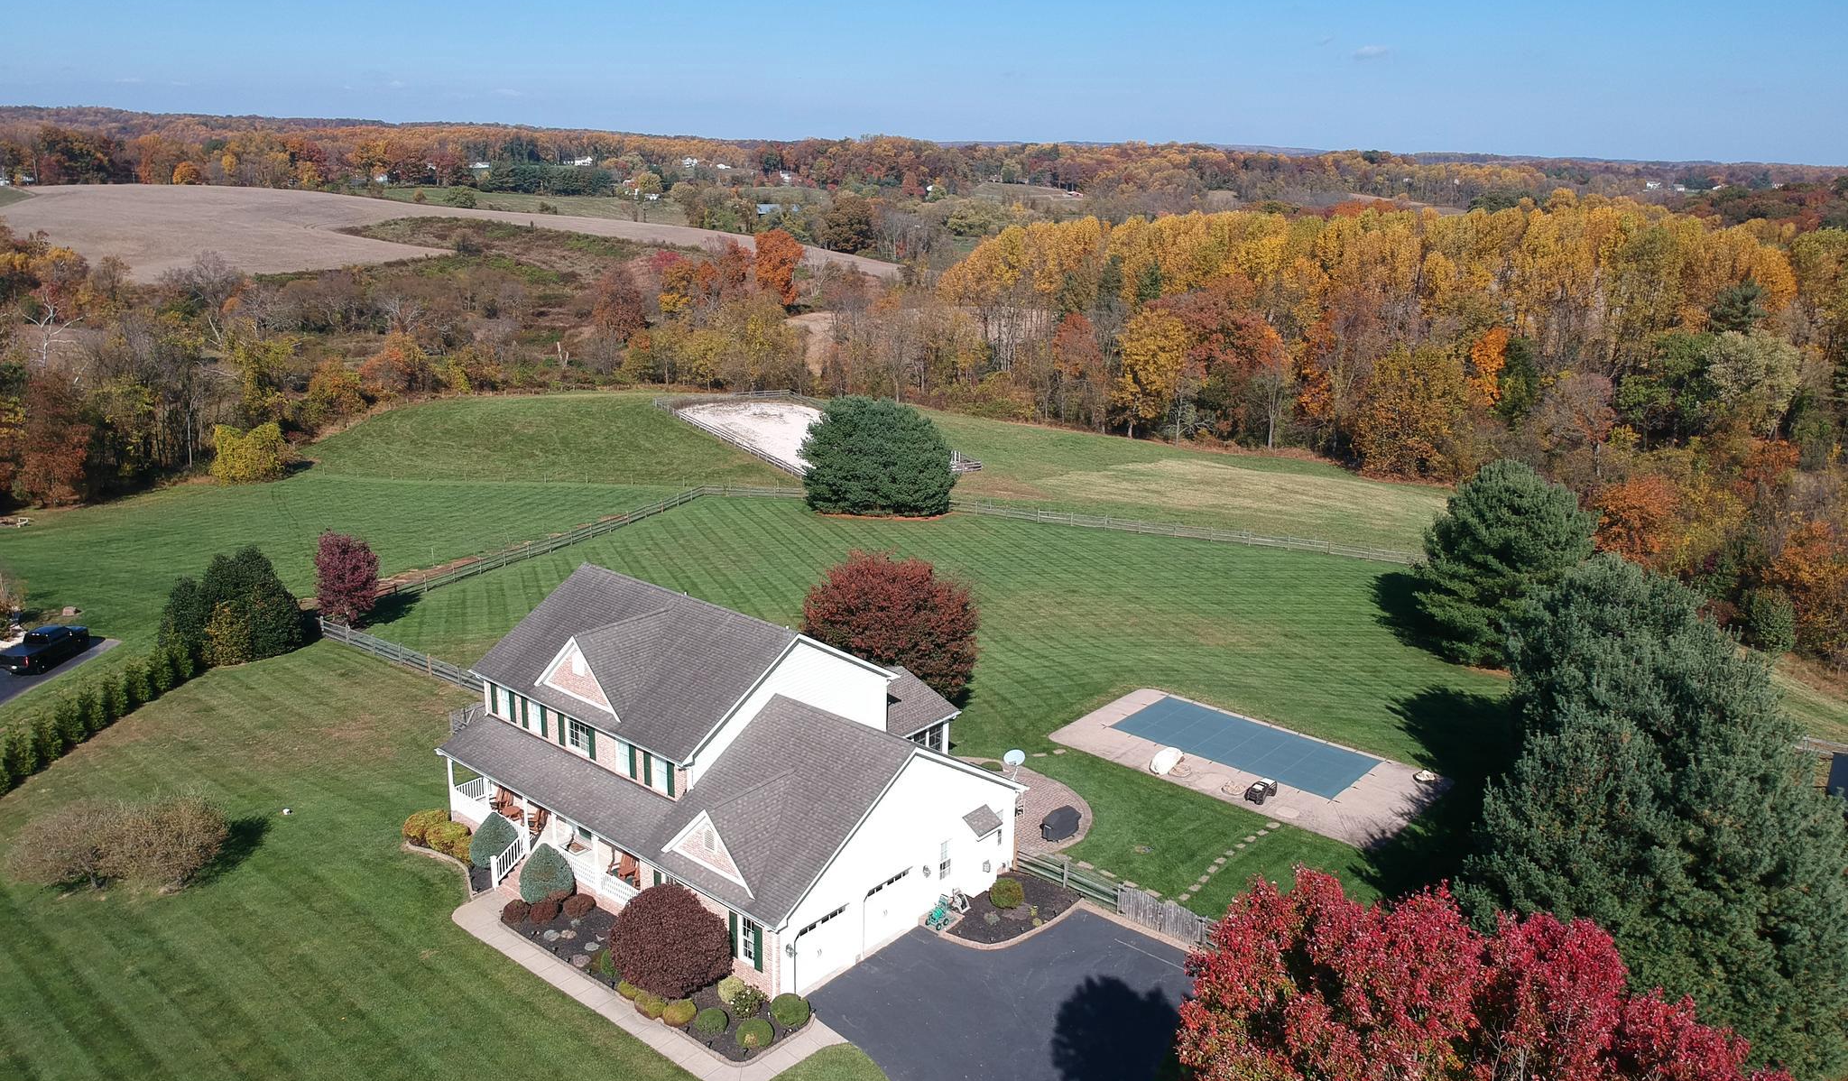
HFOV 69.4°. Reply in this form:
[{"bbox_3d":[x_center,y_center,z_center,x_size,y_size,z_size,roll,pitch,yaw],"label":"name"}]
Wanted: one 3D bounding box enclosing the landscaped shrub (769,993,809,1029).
[{"bbox_3d":[-4.128,14.469,41.029,1.198,1.056,1.198,1,15,0],"label":"landscaped shrub"}]

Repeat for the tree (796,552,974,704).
[{"bbox_3d":[-1.642,4.396,67.412,8.998,7.997,8.998,1,15,0],"label":"tree"}]

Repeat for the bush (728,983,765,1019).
[{"bbox_3d":[-5.503,14.329,41.523,1.168,1.001,1.168,1,15,0],"label":"bush"}]

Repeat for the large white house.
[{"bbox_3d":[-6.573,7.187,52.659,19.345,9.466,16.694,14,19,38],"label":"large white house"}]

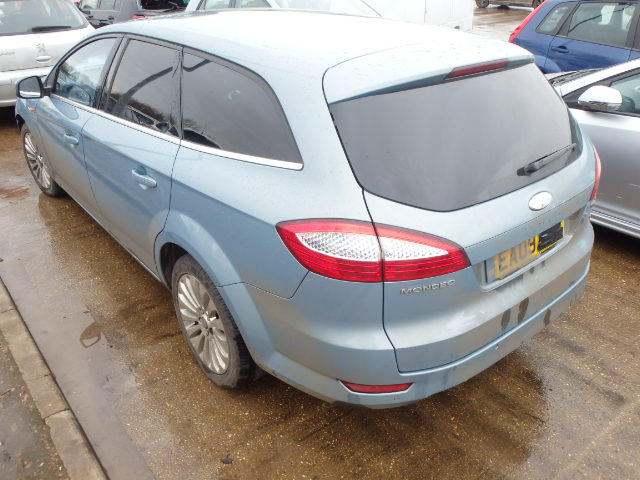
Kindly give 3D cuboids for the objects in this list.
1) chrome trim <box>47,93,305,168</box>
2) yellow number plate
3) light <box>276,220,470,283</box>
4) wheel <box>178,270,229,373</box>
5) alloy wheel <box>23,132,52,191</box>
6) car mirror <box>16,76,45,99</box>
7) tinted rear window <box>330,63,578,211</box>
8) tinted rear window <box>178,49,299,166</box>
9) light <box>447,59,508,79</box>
[{"bbox_3d":[-0.908,-0.563,2.430,0.090,0.080,2.600,-23,30,-35],"label":"chrome trim"},{"bbox_3d":[0.774,0.021,1.930,0.520,0.111,0.020,-22,23,-34],"label":"yellow number plate"},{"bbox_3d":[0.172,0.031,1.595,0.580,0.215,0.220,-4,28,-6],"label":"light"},{"bbox_3d":[-0.465,0.353,2.343,0.170,0.478,0.478,-22,35,-34],"label":"wheel"},{"bbox_3d":[-2.278,-0.676,4.301,0.170,0.478,0.478,-25,37,-38],"label":"alloy wheel"},{"bbox_3d":[-1.837,-0.973,3.283,0.180,0.140,0.130,-22,35,-34],"label":"car mirror"},{"bbox_3d":[0.617,-0.397,1.921,1.310,0.490,0.150,-22,0,-34],"label":"tinted rear window"},{"bbox_3d":[-0.301,-0.438,1.780,0.770,0.310,0.090,25,15,39],"label":"tinted rear window"},{"bbox_3d":[0.567,-0.607,1.874,0.370,0.045,0.050,-22,35,-34],"label":"light"}]

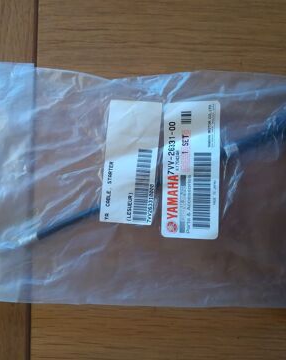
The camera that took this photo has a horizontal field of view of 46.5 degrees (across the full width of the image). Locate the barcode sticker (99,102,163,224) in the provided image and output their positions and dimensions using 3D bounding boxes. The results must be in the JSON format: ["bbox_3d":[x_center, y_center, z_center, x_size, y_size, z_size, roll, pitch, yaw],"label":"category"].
[{"bbox_3d":[-0.007,-0.011,0.208,0.032,0.003,0.077,4,87,1],"label":"barcode sticker"}]

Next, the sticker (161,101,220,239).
[{"bbox_3d":[0.030,-0.007,0.207,0.035,0.003,0.085,1,87,1],"label":"sticker"}]

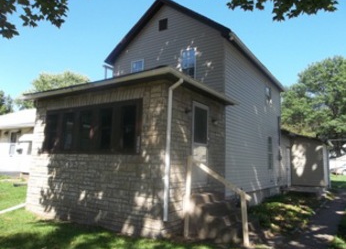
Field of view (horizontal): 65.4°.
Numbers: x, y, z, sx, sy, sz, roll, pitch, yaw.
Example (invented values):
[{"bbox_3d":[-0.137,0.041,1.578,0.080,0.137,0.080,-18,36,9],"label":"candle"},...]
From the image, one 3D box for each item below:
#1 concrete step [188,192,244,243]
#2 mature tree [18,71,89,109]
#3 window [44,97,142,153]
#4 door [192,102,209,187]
[{"bbox_3d":[1.097,2.032,6.185,1.320,0.810,0.950,-3,-9,33],"label":"concrete step"},{"bbox_3d":[-13.723,-0.687,31.276,9.200,11.300,9.200,-3,-9,33],"label":"mature tree"},{"bbox_3d":[-2.209,0.167,7.053,3.720,1.250,0.130,-3,-9,33],"label":"window"},{"bbox_3d":[0.716,0.510,6.969,0.080,2.070,0.910,-3,-9,33],"label":"door"}]

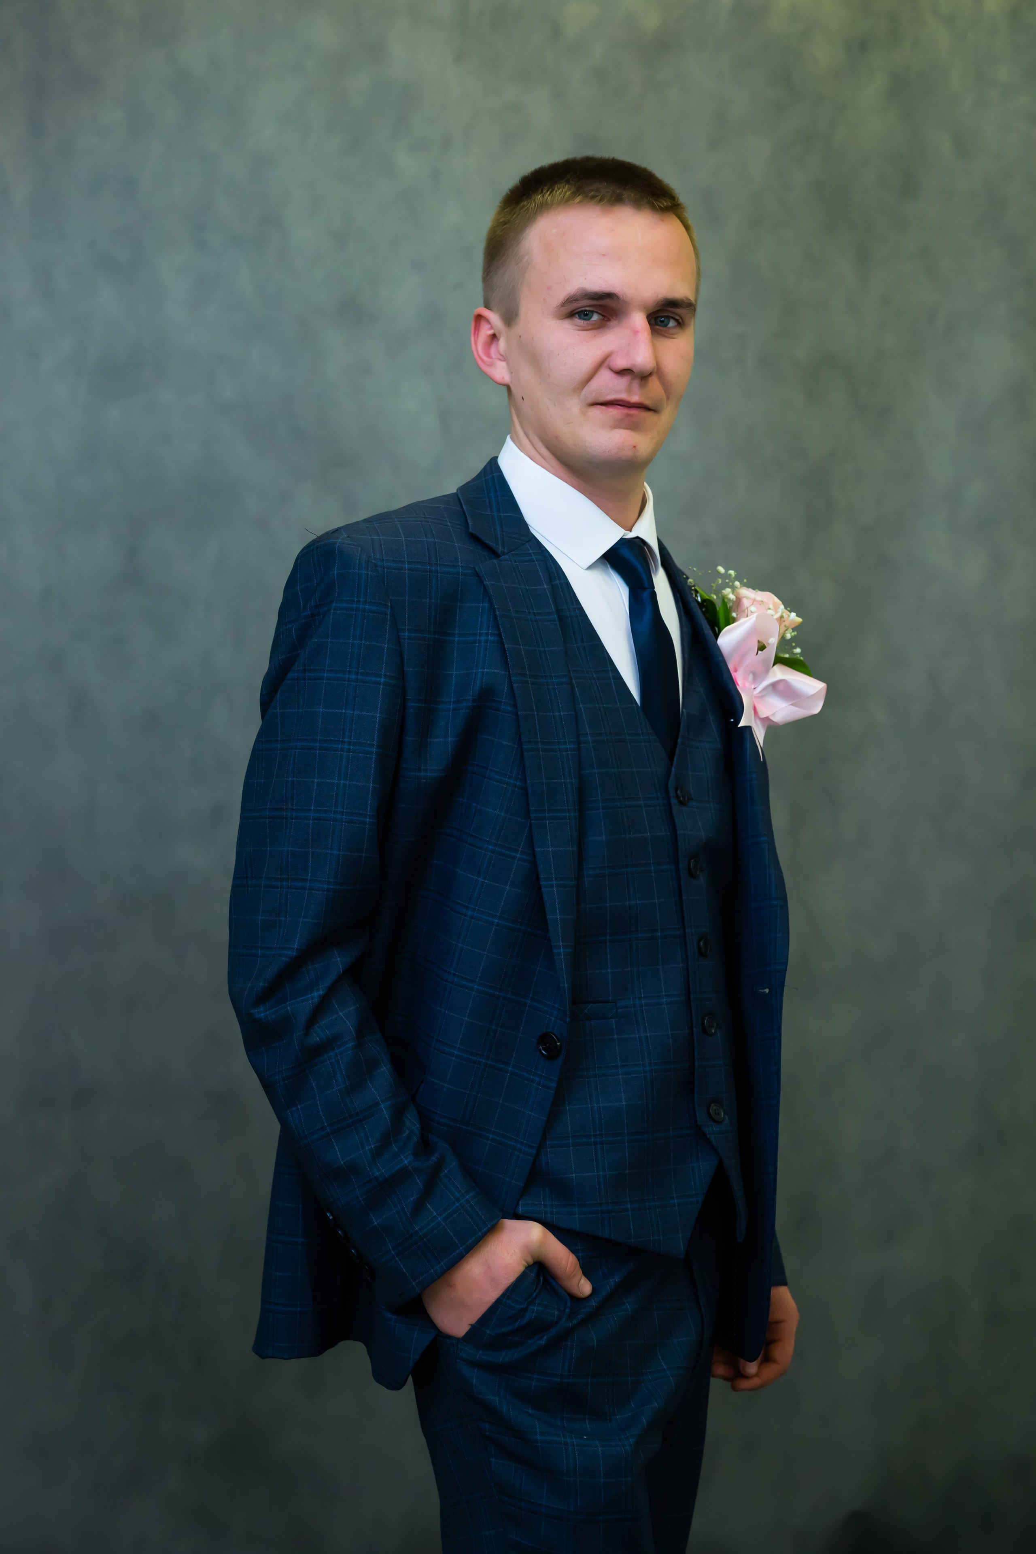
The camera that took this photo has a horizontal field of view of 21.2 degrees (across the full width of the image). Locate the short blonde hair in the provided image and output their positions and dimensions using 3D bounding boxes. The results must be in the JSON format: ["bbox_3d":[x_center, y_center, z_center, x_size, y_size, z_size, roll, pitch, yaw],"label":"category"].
[{"bbox_3d":[0.053,-0.404,2.155,0.165,0.160,0.190,0,0,-29],"label":"short blonde hair"}]

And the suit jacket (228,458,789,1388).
[{"bbox_3d":[0.005,0.107,2.210,0.340,0.725,0.560,0,0,43],"label":"suit jacket"}]

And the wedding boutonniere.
[{"bbox_3d":[0.186,-0.091,2.145,0.075,0.145,0.100,0,0,43],"label":"wedding boutonniere"}]

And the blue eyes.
[{"bbox_3d":[0.081,-0.344,2.080,0.095,0.014,0.020,0,0,-28],"label":"blue eyes"}]

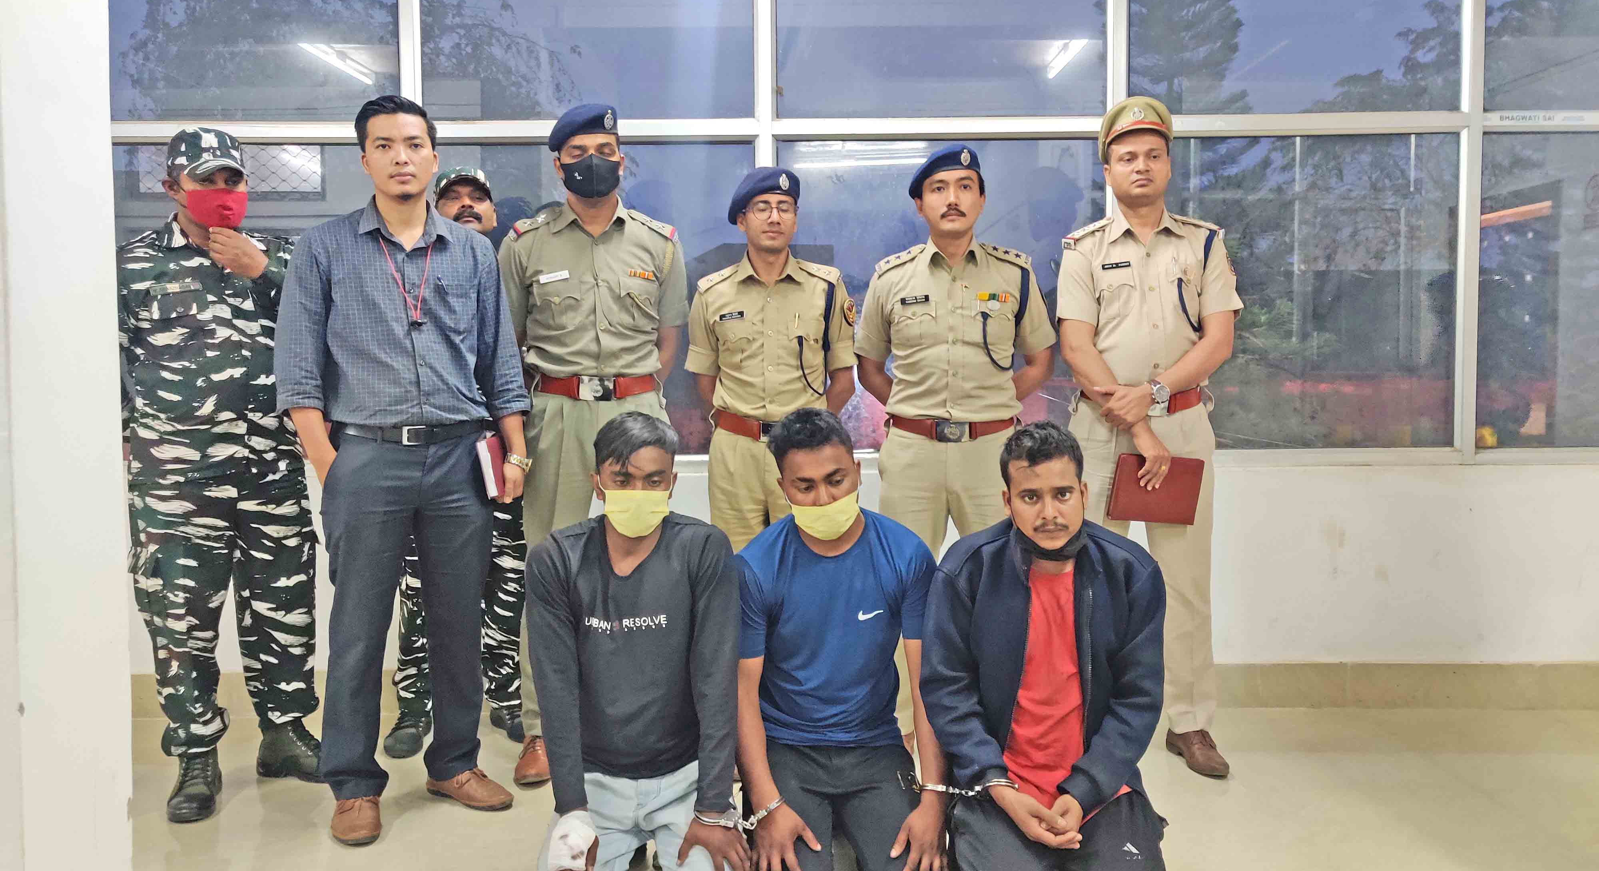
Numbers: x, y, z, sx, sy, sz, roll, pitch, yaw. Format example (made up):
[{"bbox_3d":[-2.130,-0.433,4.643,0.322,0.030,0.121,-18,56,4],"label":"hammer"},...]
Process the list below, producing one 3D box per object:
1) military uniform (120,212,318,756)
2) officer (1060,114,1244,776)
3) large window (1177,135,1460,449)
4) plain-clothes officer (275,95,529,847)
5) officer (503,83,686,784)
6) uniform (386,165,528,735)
[{"bbox_3d":[-1.458,0.125,3.146,0.540,1.357,0.380,-3,4,-36],"label":"military uniform"},{"bbox_3d":[0.966,-0.007,3.440,0.510,1.825,0.370,0,3,7],"label":"officer"},{"bbox_3d":[1.547,-0.447,3.912,1.050,0.981,0.060,0,3,0],"label":"large window"},{"bbox_3d":[-0.972,0.047,3.061,0.600,1.755,0.400,-2,3,-23],"label":"plain-clothes officer"},{"bbox_3d":[-0.583,0.007,3.446,0.510,1.822,0.360,-1,3,-7],"label":"officer"},{"bbox_3d":[-1.025,0.061,3.709,0.500,1.691,0.350,-1,3,-7],"label":"uniform"}]

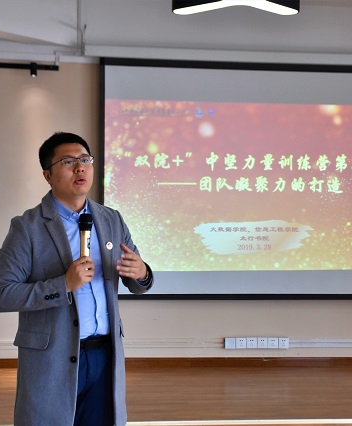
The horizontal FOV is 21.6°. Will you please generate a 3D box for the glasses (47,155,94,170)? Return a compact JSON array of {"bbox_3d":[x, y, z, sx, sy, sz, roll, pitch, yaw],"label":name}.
[{"bbox_3d":[-0.386,-0.165,3.330,0.140,0.045,0.140,-4,-13,-39],"label":"glasses"}]

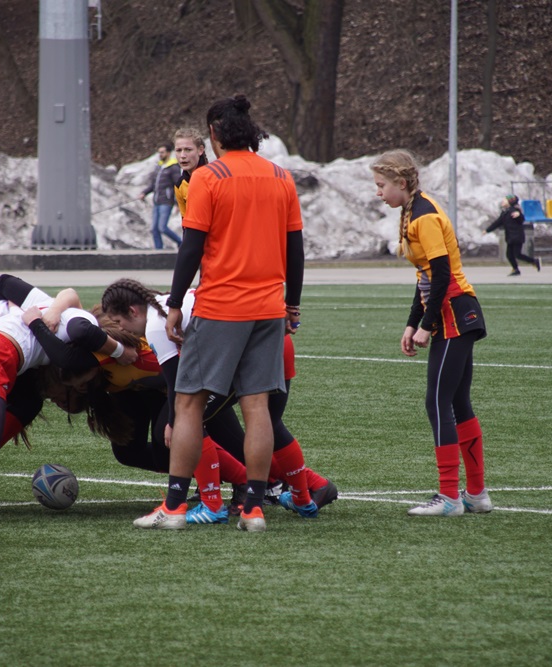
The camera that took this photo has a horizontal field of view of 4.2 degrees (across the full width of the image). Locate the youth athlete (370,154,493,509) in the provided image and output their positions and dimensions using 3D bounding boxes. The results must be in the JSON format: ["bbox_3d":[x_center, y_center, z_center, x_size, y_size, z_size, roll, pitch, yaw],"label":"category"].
[{"bbox_3d":[0.669,-0.005,32.200,0.500,1.570,0.470,0,1,2],"label":"youth athlete"}]

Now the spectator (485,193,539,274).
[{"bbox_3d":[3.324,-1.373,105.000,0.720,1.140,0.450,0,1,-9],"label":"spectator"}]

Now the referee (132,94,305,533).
[{"bbox_3d":[-0.239,-0.088,31.000,0.600,1.790,0.430,0,1,-18],"label":"referee"}]

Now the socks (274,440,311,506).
[{"bbox_3d":[0.071,0.578,31.500,0.115,0.290,0.125,3,-29,-41],"label":"socks"}]

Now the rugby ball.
[{"bbox_3d":[-0.939,0.657,32.000,0.190,0.190,0.280,-37,-22,0],"label":"rugby ball"}]

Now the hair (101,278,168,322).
[{"bbox_3d":[-0.600,-0.140,31.800,0.270,0.180,0.200,0,1,-9],"label":"hair"}]

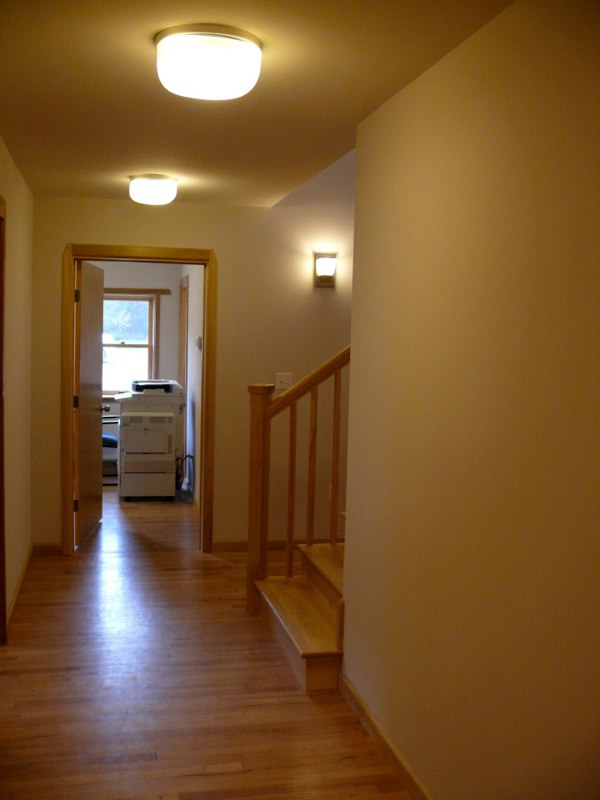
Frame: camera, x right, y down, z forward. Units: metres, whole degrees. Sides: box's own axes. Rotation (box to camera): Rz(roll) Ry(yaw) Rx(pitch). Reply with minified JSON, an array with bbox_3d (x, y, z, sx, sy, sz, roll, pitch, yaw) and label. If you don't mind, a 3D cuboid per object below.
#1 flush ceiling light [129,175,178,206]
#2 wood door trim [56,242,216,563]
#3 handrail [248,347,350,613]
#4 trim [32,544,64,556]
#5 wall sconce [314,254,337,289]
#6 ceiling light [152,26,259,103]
[{"bbox_3d":[-0.848,-1.213,4.685,0.285,0.135,0.285,0,5,-13],"label":"flush ceiling light"},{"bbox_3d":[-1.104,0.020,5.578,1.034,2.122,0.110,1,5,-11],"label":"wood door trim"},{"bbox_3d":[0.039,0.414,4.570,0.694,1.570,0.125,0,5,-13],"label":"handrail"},{"bbox_3d":[-1.718,1.024,5.510,0.199,0.086,0.020,1,5,-11],"label":"trim"},{"bbox_3d":[0.182,-0.908,5.664,0.167,0.243,0.110,1,5,-11],"label":"wall sconce"},{"bbox_3d":[-0.279,-1.016,2.460,0.320,0.136,0.320,0,5,-13],"label":"ceiling light"}]

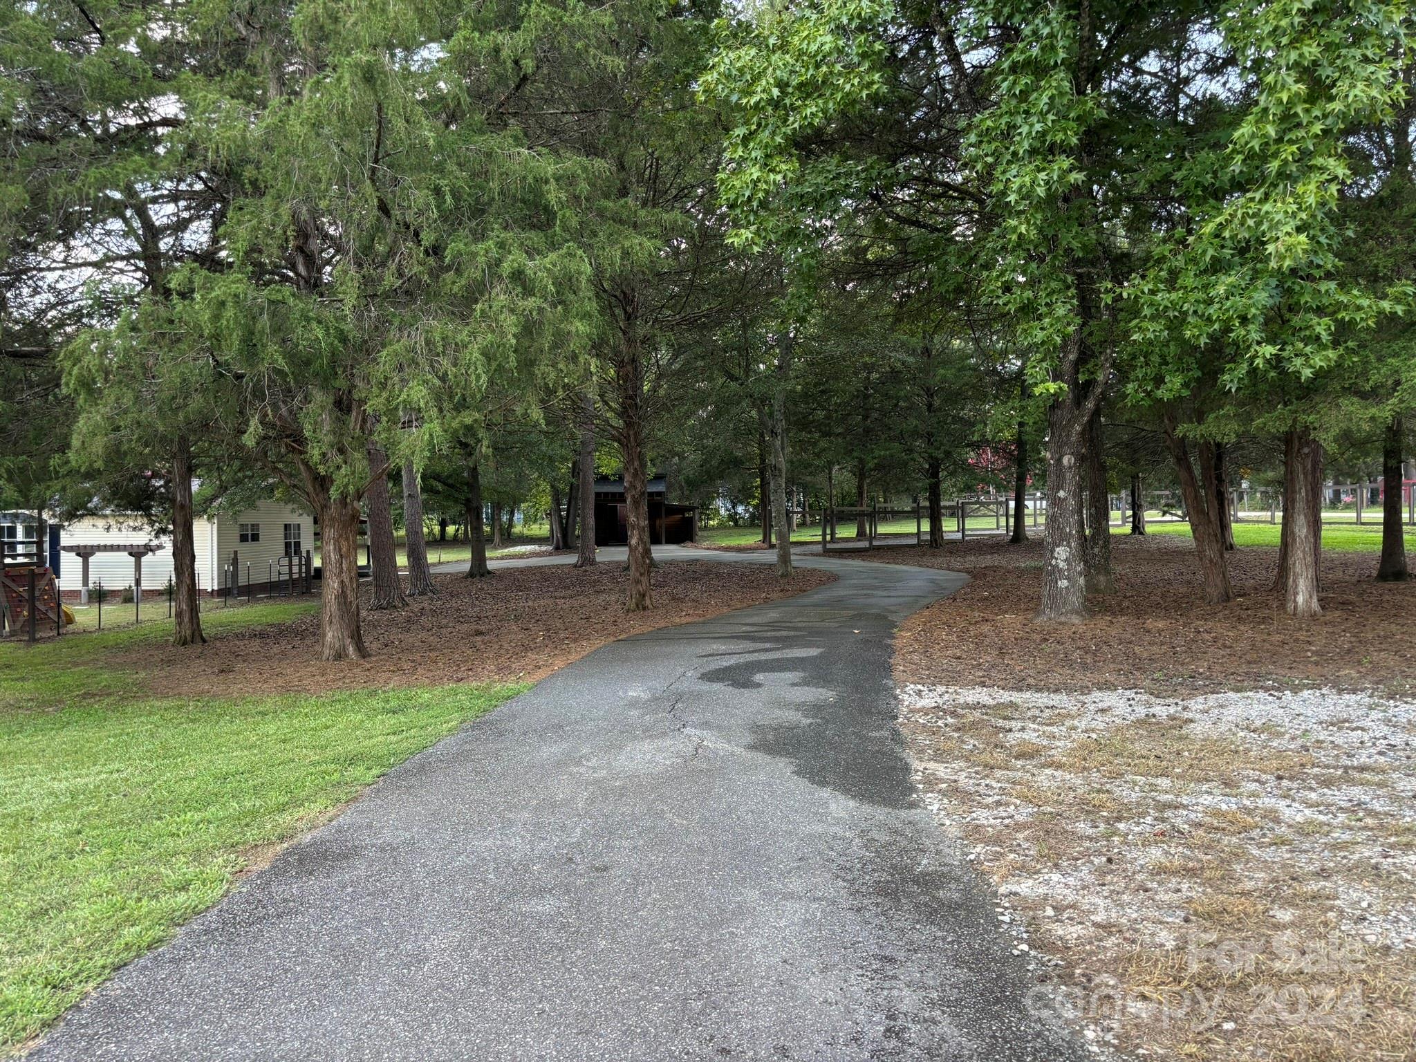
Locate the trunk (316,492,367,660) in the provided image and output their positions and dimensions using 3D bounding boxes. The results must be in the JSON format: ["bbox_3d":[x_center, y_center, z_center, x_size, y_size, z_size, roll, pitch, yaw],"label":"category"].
[{"bbox_3d":[-4.689,0.573,13.600,0.618,2.150,0.573,0,0,0],"label":"trunk"}]

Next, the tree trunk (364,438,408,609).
[{"bbox_3d":[-6.205,-0.085,20.500,0.789,3.220,0.671,0,1,0],"label":"tree trunk"}]

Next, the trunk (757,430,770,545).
[{"bbox_3d":[2.259,-1.767,43.000,0.510,4.652,0.400,0,0,0],"label":"trunk"}]

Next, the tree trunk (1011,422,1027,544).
[{"bbox_3d":[9.791,-1.533,33.500,0.523,3.868,0.470,0,1,0],"label":"tree trunk"}]

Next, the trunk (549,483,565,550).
[{"bbox_3d":[-6.247,-0.595,44.000,0.609,2.792,0.480,0,0,0],"label":"trunk"}]

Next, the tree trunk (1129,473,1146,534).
[{"bbox_3d":[14.345,-0.905,35.500,0.591,2.068,0.532,0,1,0],"label":"tree trunk"}]

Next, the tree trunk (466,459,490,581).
[{"bbox_3d":[-6.599,-0.349,30.500,0.666,3.331,0.600,0,1,0],"label":"tree trunk"}]

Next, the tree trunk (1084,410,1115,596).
[{"bbox_3d":[5.744,-0.438,15.600,0.416,2.710,0.386,0,0,0],"label":"tree trunk"}]

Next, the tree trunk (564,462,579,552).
[{"bbox_3d":[-5.501,-1.029,43.000,0.581,3.623,0.494,0,1,0],"label":"tree trunk"}]

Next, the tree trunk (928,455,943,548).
[{"bbox_3d":[6.642,-0.838,31.000,0.459,2.612,0.426,0,0,0],"label":"tree trunk"}]

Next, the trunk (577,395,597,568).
[{"bbox_3d":[-3.645,-1.481,32.000,0.599,5.192,0.569,0,1,0],"label":"trunk"}]

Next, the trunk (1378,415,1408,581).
[{"bbox_3d":[10.945,-0.539,17.000,0.454,2.652,0.420,0,0,0],"label":"trunk"}]

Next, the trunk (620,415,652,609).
[{"bbox_3d":[-1.154,-0.277,17.200,0.537,3.113,0.494,0,1,0],"label":"trunk"}]

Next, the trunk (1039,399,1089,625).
[{"bbox_3d":[4.441,-0.263,13.300,0.623,2.808,0.573,0,1,0],"label":"trunk"}]

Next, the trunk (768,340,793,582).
[{"bbox_3d":[1.656,-1.746,24.500,0.557,5.606,0.450,0,0,0],"label":"trunk"}]

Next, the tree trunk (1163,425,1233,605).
[{"bbox_3d":[6.820,-0.231,14.800,0.970,2.509,0.533,0,1,0],"label":"tree trunk"}]

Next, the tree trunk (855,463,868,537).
[{"bbox_3d":[5.906,-1.130,41.000,0.486,2.815,0.420,0,0,0],"label":"tree trunk"}]

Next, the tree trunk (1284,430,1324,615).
[{"bbox_3d":[7.387,-0.110,13.200,0.508,2.348,0.483,0,1,0],"label":"tree trunk"}]

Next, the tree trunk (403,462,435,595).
[{"bbox_3d":[-7.344,-0.098,27.000,0.800,3.482,0.620,0,0,0],"label":"tree trunk"}]

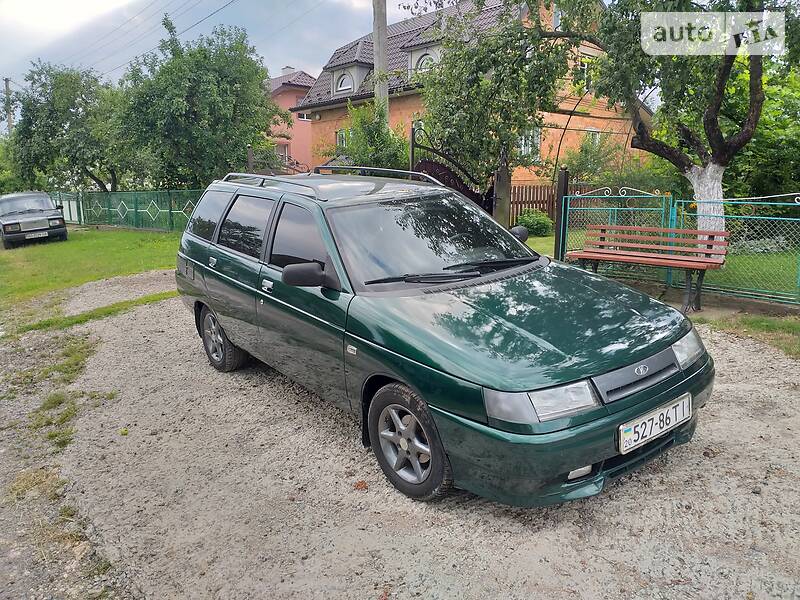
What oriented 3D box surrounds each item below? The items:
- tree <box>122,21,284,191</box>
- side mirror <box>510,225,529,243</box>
[{"bbox_3d":[-5.954,-5.343,18.300,4.900,5.884,4.800,-6,13,-19],"label":"tree"},{"bbox_3d":[0.800,-0.454,4.185,0.210,0.130,0.110,-12,16,-35],"label":"side mirror"}]

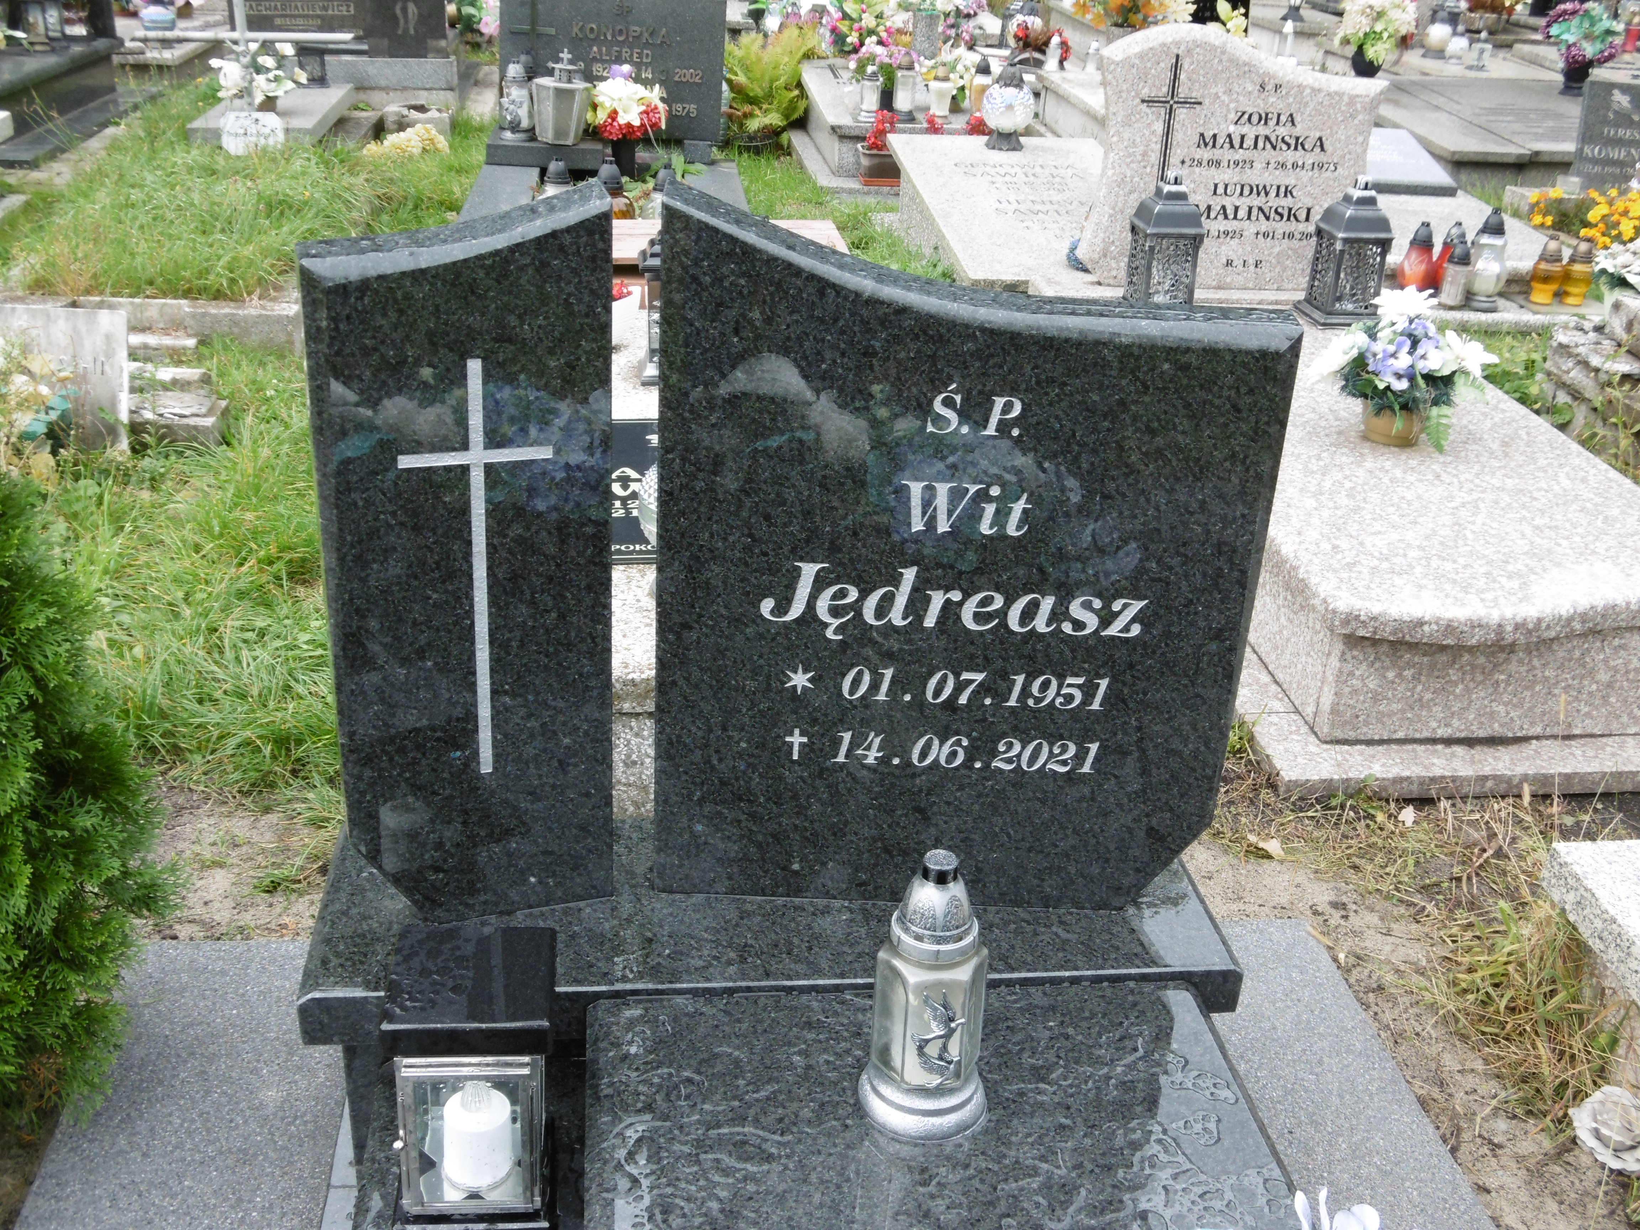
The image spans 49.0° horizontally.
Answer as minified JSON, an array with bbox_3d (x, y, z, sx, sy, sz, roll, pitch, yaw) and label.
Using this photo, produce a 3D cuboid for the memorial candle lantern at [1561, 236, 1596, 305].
[{"bbox_3d":[2.274,-1.032,5.386,0.092,0.195,0.092,0,25,-7],"label":"memorial candle lantern"}]

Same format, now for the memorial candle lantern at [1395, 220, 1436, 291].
[{"bbox_3d":[1.746,-1.048,5.224,0.108,0.194,0.108,0,27,-7],"label":"memorial candle lantern"}]

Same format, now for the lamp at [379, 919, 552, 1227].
[{"bbox_3d":[-0.322,0.447,1.688,0.147,0.265,0.150,0,25,-7],"label":"lamp"}]

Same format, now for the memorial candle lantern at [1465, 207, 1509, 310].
[{"bbox_3d":[1.891,-1.006,5.053,0.115,0.276,0.115,0,27,-7],"label":"memorial candle lantern"}]

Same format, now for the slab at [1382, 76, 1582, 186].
[{"bbox_3d":[2.612,-1.820,6.753,1.200,0.120,1.475,0,27,-7],"label":"slab"}]

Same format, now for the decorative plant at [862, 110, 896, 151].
[{"bbox_3d":[0.203,-1.636,6.074,0.117,0.147,0.110,0,27,-7],"label":"decorative plant"}]

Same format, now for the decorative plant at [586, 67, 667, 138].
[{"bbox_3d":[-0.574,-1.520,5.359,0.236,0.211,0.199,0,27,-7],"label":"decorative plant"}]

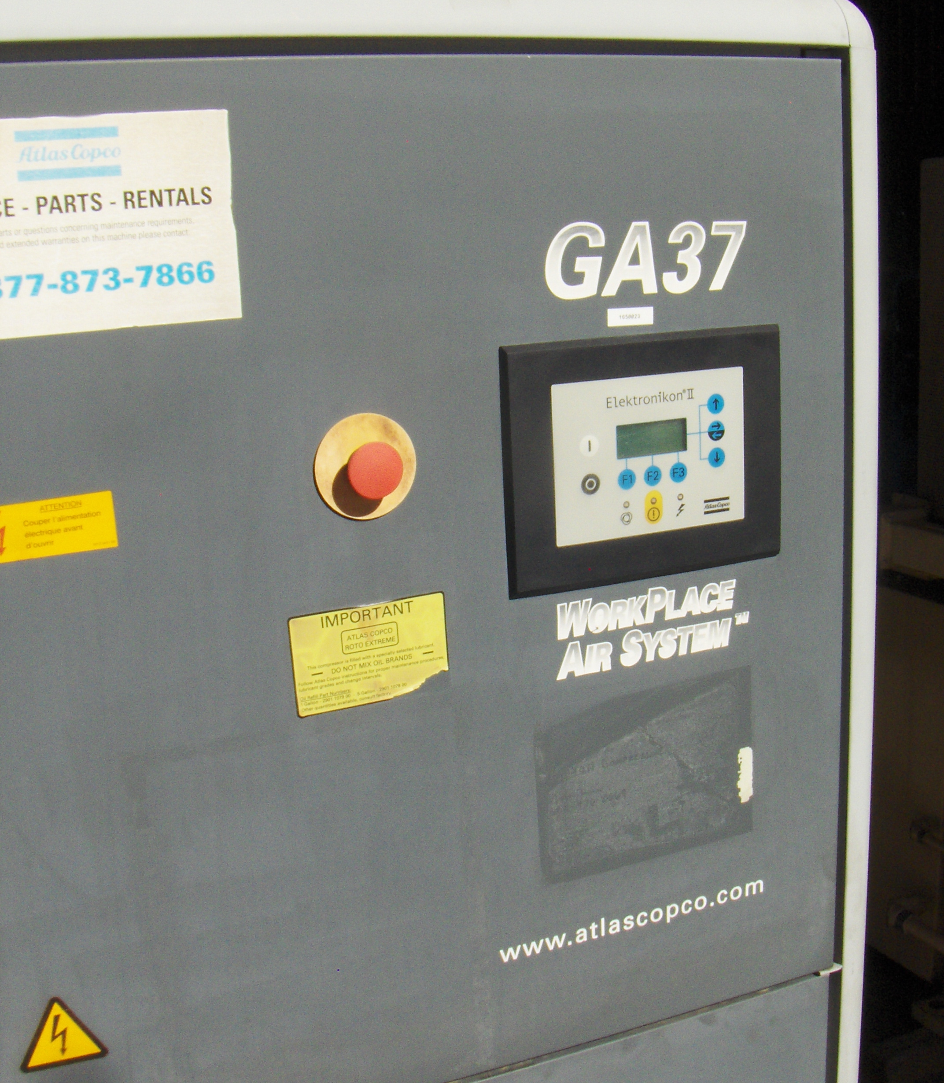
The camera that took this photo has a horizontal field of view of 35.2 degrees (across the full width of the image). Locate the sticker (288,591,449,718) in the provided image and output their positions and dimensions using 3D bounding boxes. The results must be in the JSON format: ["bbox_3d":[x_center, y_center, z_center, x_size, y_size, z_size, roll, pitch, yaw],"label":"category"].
[{"bbox_3d":[-0.074,0.083,1.091,0.120,0.076,0.002,-8,14,-21],"label":"sticker"}]

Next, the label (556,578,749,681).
[{"bbox_3d":[0.145,0.068,1.181,0.176,0.061,0.002,-8,14,-21],"label":"label"}]

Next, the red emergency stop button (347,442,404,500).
[{"bbox_3d":[-0.070,-0.050,1.045,0.040,0.040,0.032,-8,14,-21],"label":"red emergency stop button"}]

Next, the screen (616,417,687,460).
[{"bbox_3d":[0.138,-0.079,1.142,0.061,0.026,0.004,-8,14,-21],"label":"screen"}]

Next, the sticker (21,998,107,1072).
[{"bbox_3d":[-0.291,0.346,1.055,0.062,0.054,0.002,-8,14,-21],"label":"sticker"}]

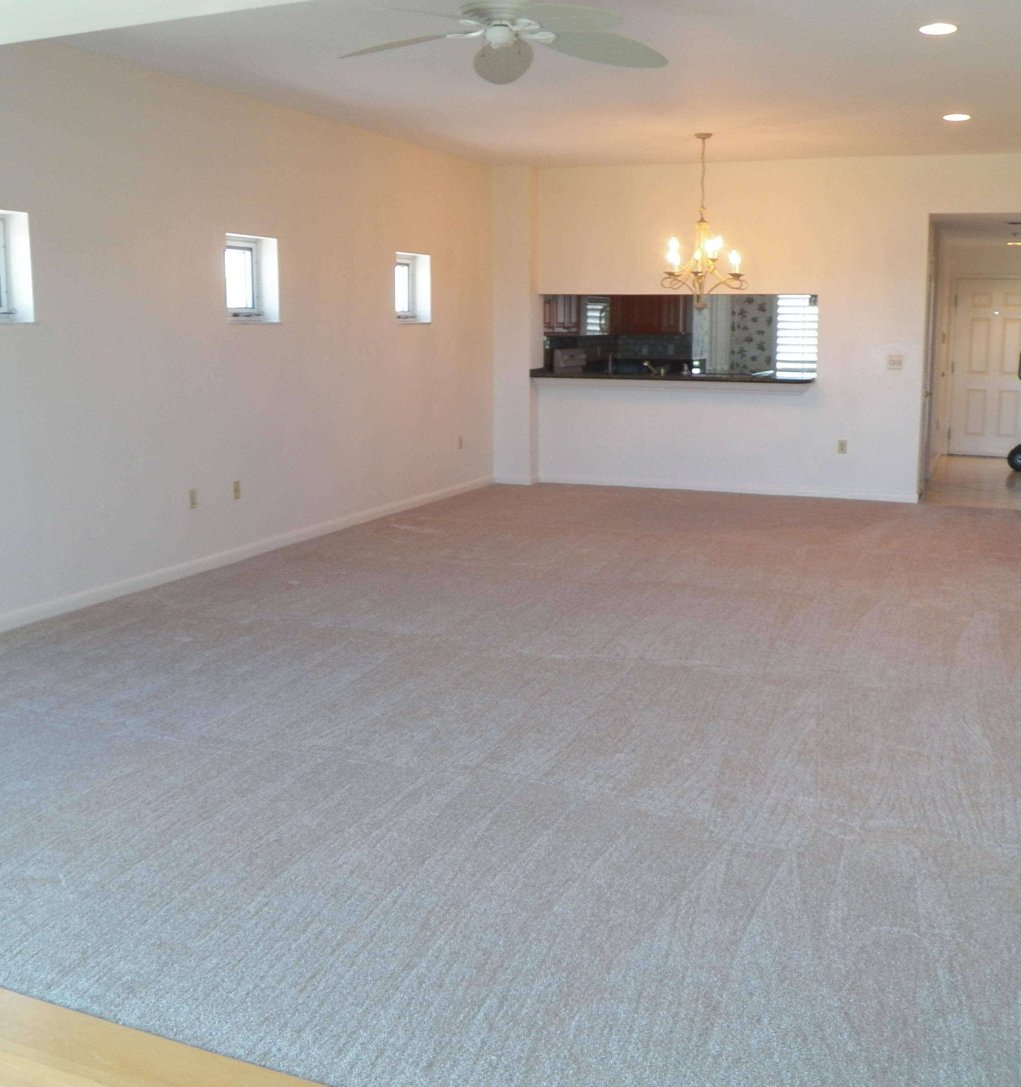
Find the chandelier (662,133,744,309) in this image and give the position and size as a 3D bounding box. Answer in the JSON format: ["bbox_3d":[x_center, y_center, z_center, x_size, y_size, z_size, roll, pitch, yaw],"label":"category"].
[{"bbox_3d":[1.363,-2.291,8.375,0.620,1.220,0.620,4,12,23],"label":"chandelier"}]

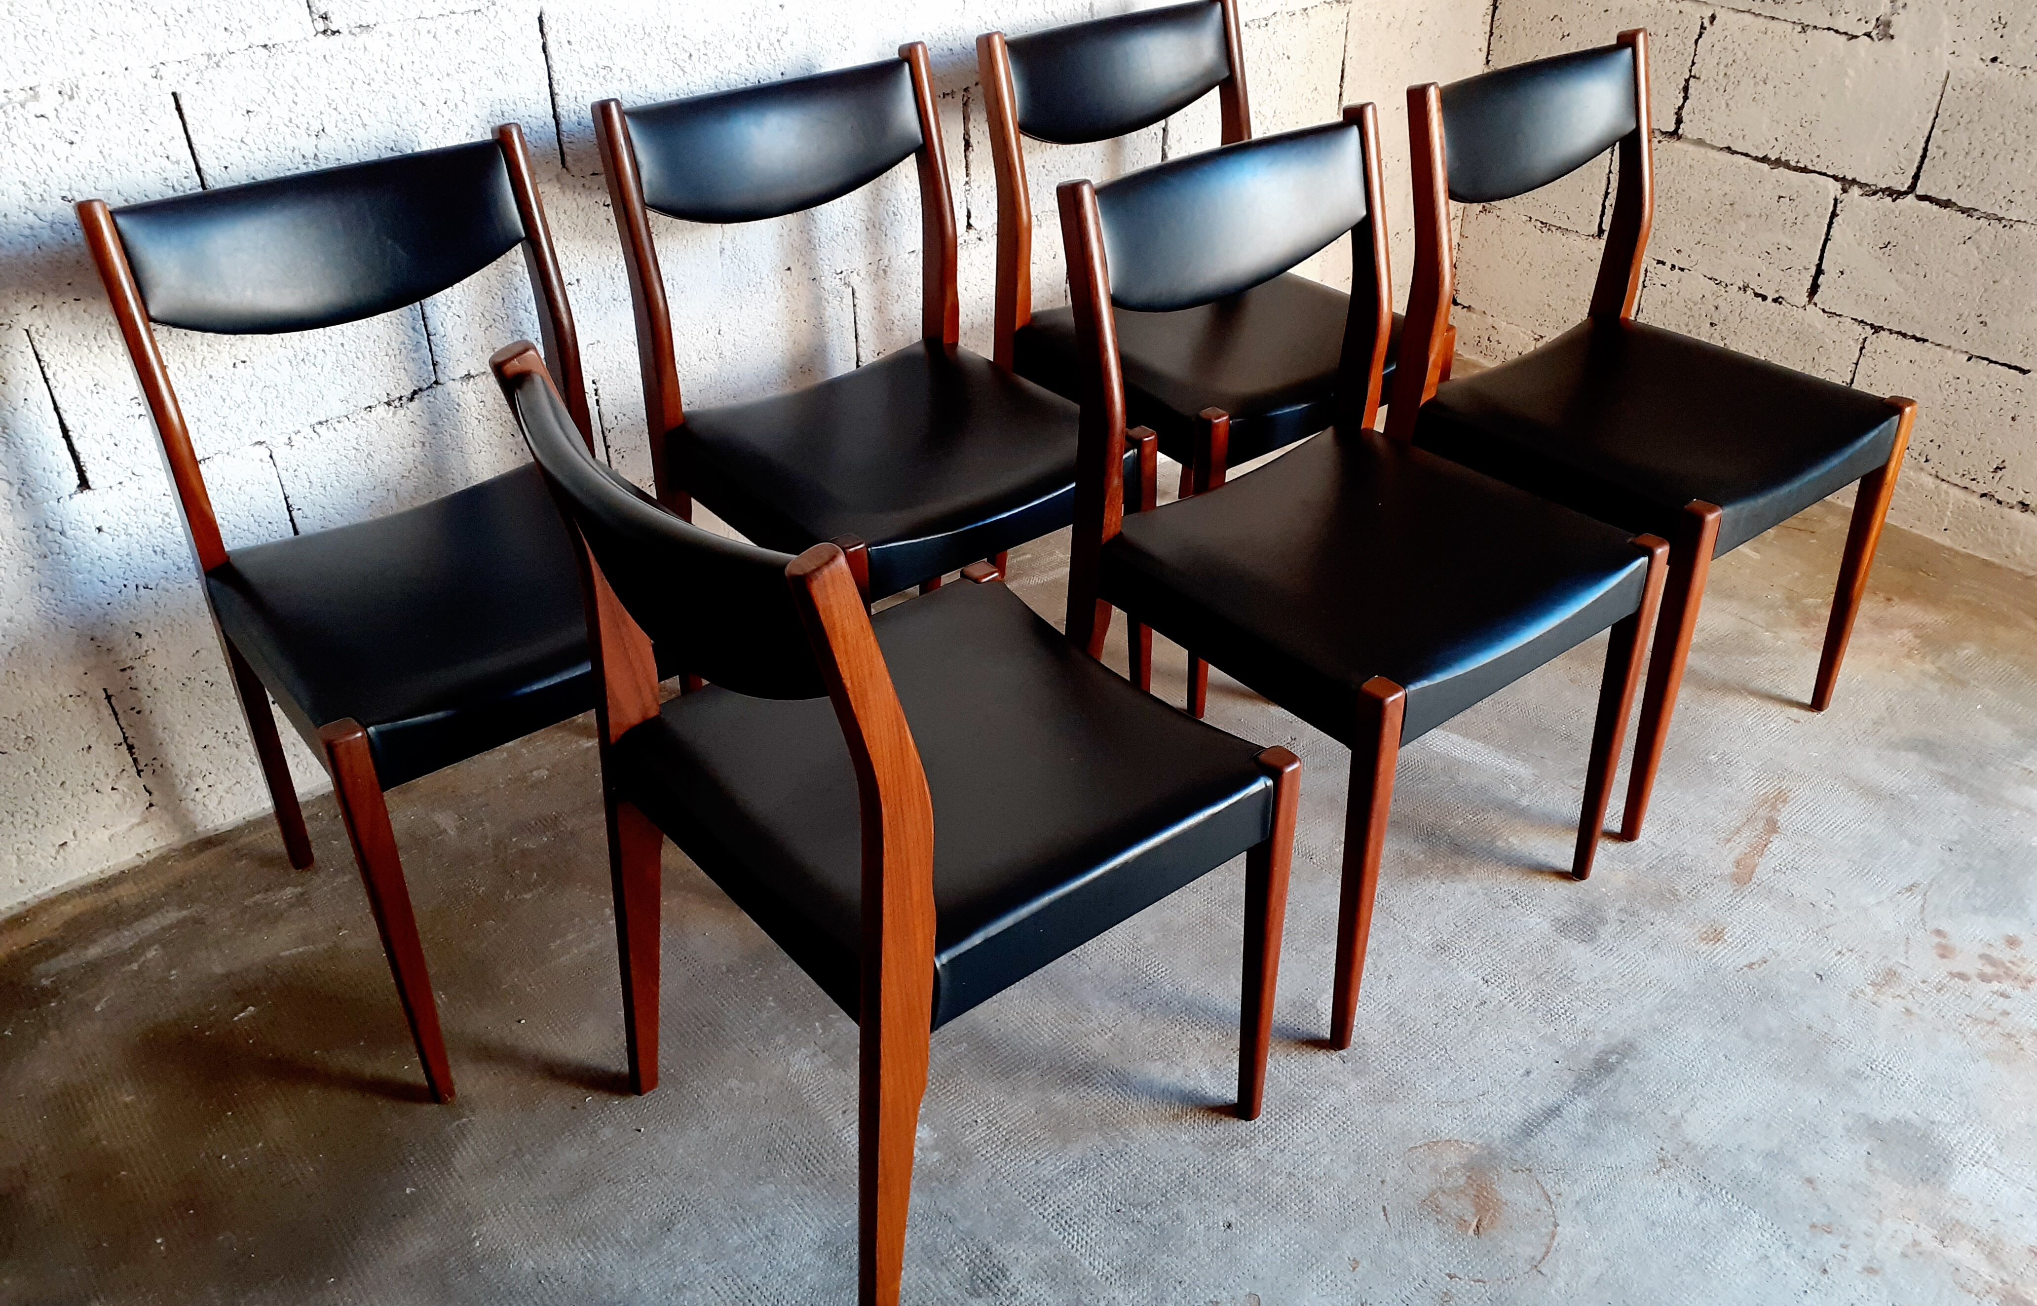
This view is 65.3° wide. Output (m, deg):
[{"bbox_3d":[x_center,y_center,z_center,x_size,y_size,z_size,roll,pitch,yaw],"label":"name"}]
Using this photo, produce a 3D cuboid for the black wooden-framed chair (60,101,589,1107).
[{"bbox_3d":[-0.578,-0.063,1.690,0.458,0.816,0.502,-24,40,-31],"label":"black wooden-framed chair"}]

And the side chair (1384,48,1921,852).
[{"bbox_3d":[0.773,-0.293,2.024,0.458,0.816,0.502,-24,40,-31],"label":"side chair"}]

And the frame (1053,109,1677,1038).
[{"bbox_3d":[0.357,-0.102,1.741,0.458,0.816,0.502,-24,40,-31],"label":"frame"}]

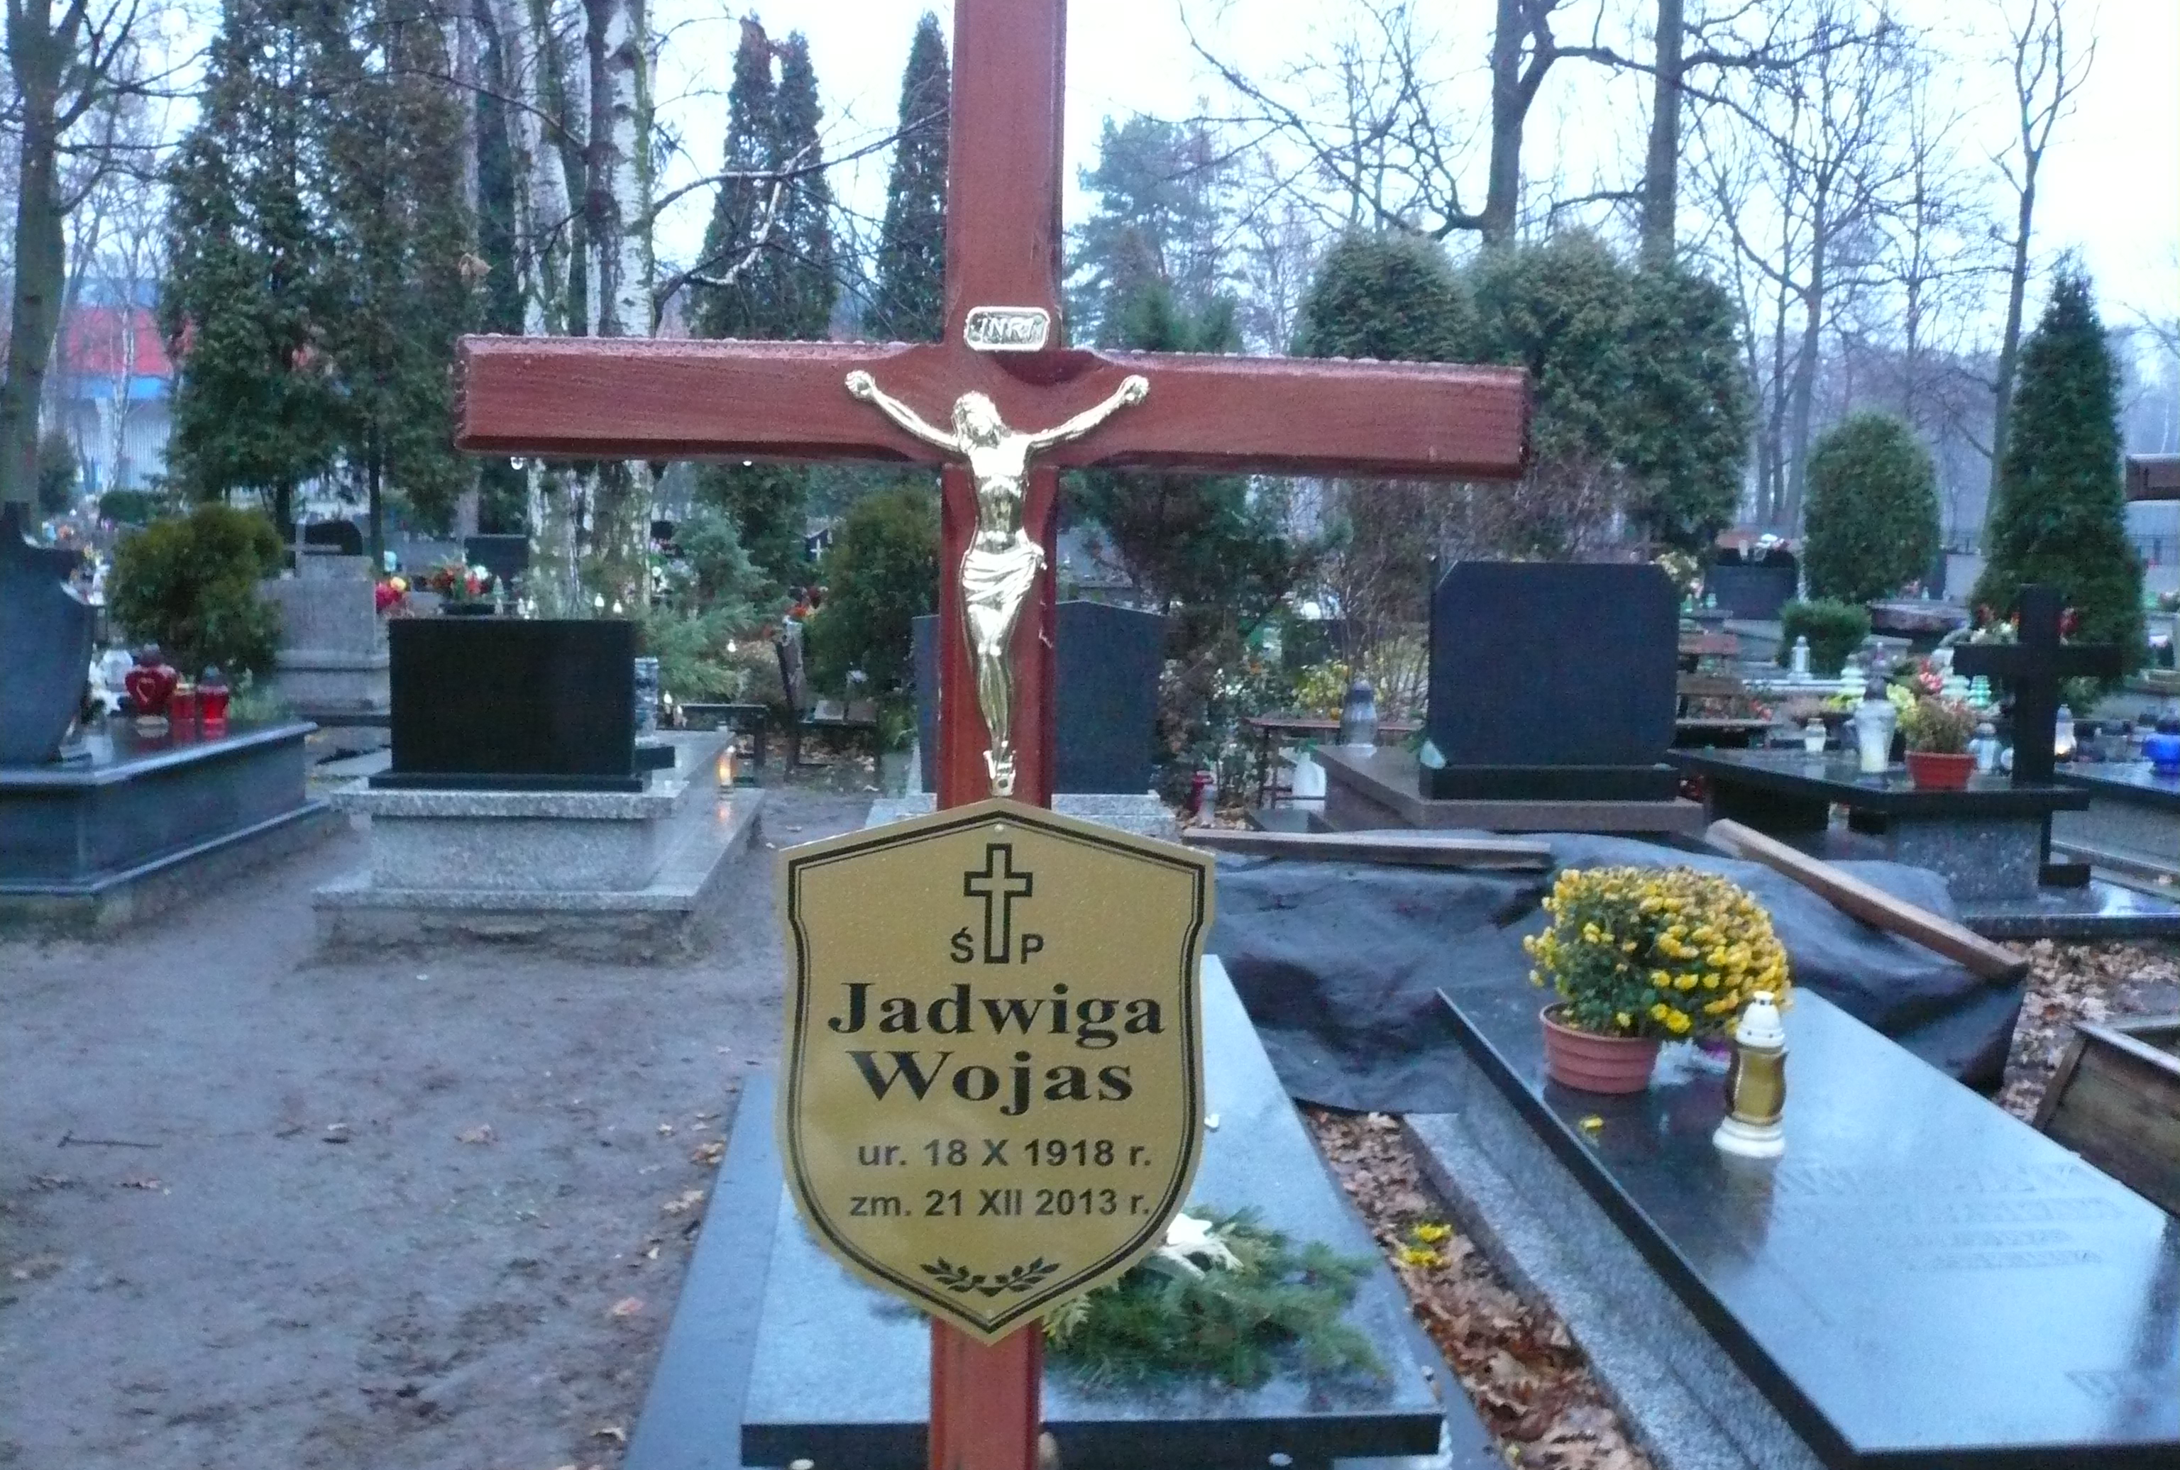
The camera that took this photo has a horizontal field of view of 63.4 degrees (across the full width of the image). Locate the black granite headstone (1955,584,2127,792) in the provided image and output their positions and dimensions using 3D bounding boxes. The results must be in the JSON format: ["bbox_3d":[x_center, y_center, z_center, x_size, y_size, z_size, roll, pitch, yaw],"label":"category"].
[{"bbox_3d":[3.222,-0.173,6.002,0.515,0.659,0.093,1,7,-4],"label":"black granite headstone"}]

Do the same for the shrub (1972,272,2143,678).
[{"bbox_3d":[8.961,-2.317,16.068,1.463,3.708,1.463,1,7,-4],"label":"shrub"}]

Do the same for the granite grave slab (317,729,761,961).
[{"bbox_3d":[-1.724,0.281,5.893,1.075,0.480,1.900,1,7,-5],"label":"granite grave slab"}]

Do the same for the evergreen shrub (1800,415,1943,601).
[{"bbox_3d":[8.961,-2.317,19.982,1.463,2.575,1.463,1,7,-4],"label":"evergreen shrub"}]

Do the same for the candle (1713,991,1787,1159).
[{"bbox_3d":[1.058,0.536,2.804,0.111,0.258,0.111,1,7,-4],"label":"candle"}]

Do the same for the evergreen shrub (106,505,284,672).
[{"bbox_3d":[-4.738,-0.577,9.301,0.927,1.236,0.927,1,7,-4],"label":"evergreen shrub"}]

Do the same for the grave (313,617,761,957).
[{"bbox_3d":[-1.750,0.033,6.011,1.071,0.948,2.060,1,7,-4],"label":"grave"}]

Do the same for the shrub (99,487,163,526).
[{"bbox_3d":[-16.240,-3.781,30.000,1.275,0.869,1.275,1,7,-5],"label":"shrub"}]

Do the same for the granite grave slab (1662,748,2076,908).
[{"bbox_3d":[2.770,0.244,6.489,0.730,0.370,1.700,1,7,-5],"label":"granite grave slab"}]

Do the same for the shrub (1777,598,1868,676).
[{"bbox_3d":[5.197,-0.670,12.500,0.652,0.604,0.652,1,7,-5],"label":"shrub"}]

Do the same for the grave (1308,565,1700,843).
[{"bbox_3d":[1.383,-0.047,6.132,0.940,1.120,1.660,1,7,-5],"label":"grave"}]

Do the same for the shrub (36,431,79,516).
[{"bbox_3d":[-19.394,-4.797,33.000,0.956,1.721,0.956,1,7,-5],"label":"shrub"}]

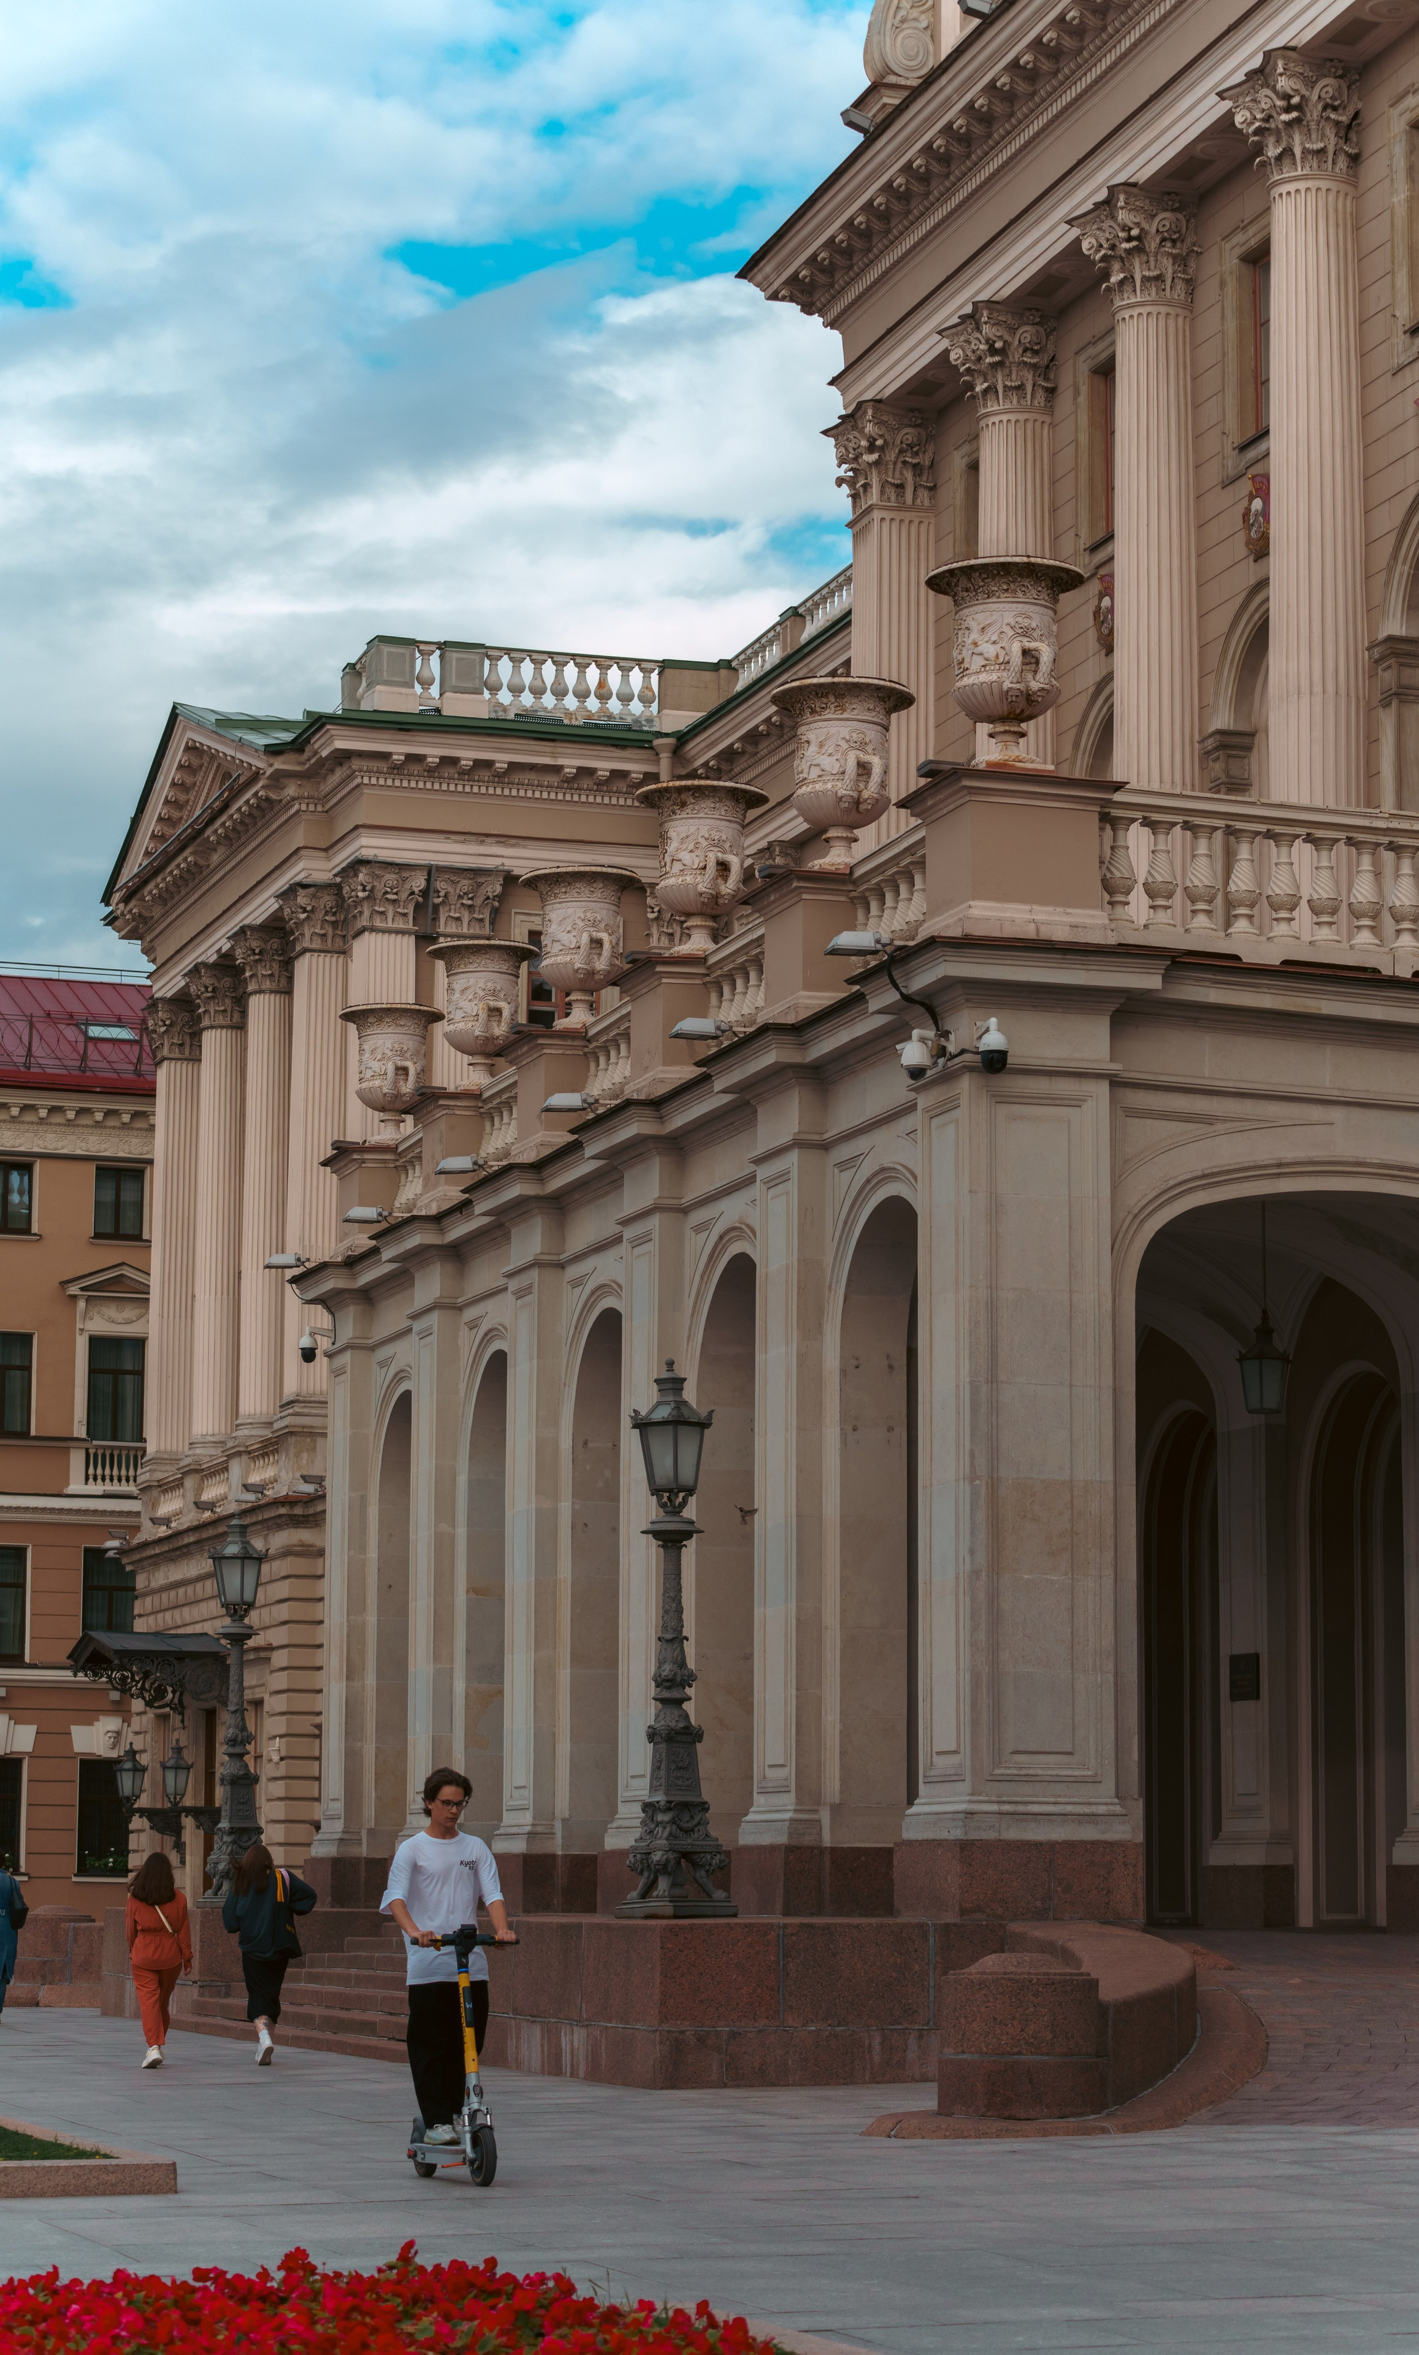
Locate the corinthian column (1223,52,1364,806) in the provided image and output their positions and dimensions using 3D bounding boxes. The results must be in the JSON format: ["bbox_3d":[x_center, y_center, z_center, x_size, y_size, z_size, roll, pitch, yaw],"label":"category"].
[{"bbox_3d":[5.372,-5.745,45.783,1.050,9.200,1.080,3,-9,-17],"label":"corinthian column"}]

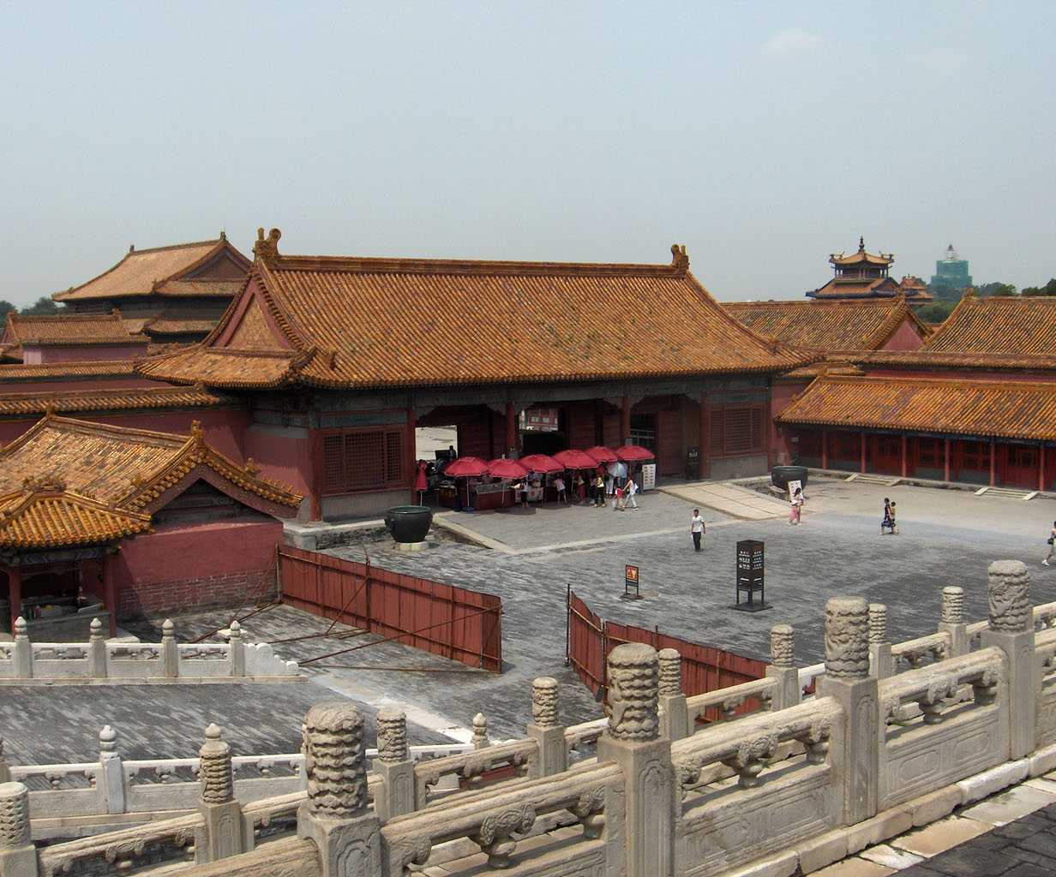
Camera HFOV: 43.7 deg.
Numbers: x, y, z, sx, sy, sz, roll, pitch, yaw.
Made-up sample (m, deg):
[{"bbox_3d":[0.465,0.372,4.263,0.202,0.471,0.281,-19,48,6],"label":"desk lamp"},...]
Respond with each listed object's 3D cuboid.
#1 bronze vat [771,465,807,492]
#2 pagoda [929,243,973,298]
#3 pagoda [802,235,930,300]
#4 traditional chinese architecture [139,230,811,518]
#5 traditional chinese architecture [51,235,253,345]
[{"bbox_3d":[13.394,2.169,67.025,1.820,1.360,1.820,-1,5,0],"label":"bronze vat"},{"bbox_3d":[287.247,-114.063,893.031,21.500,36.500,21.500,-4,6,-36],"label":"pagoda"},{"bbox_3d":[62.270,-25.366,244.967,18.000,25.500,18.000,-4,6,-36],"label":"pagoda"},{"bbox_3d":[-1.703,-3.892,69.922,32.040,13.400,17.800,-4,6,-36],"label":"traditional chinese architecture"},{"bbox_3d":[-55.118,-19.540,206.945,27.000,22.600,46.500,-4,6,-36],"label":"traditional chinese architecture"}]

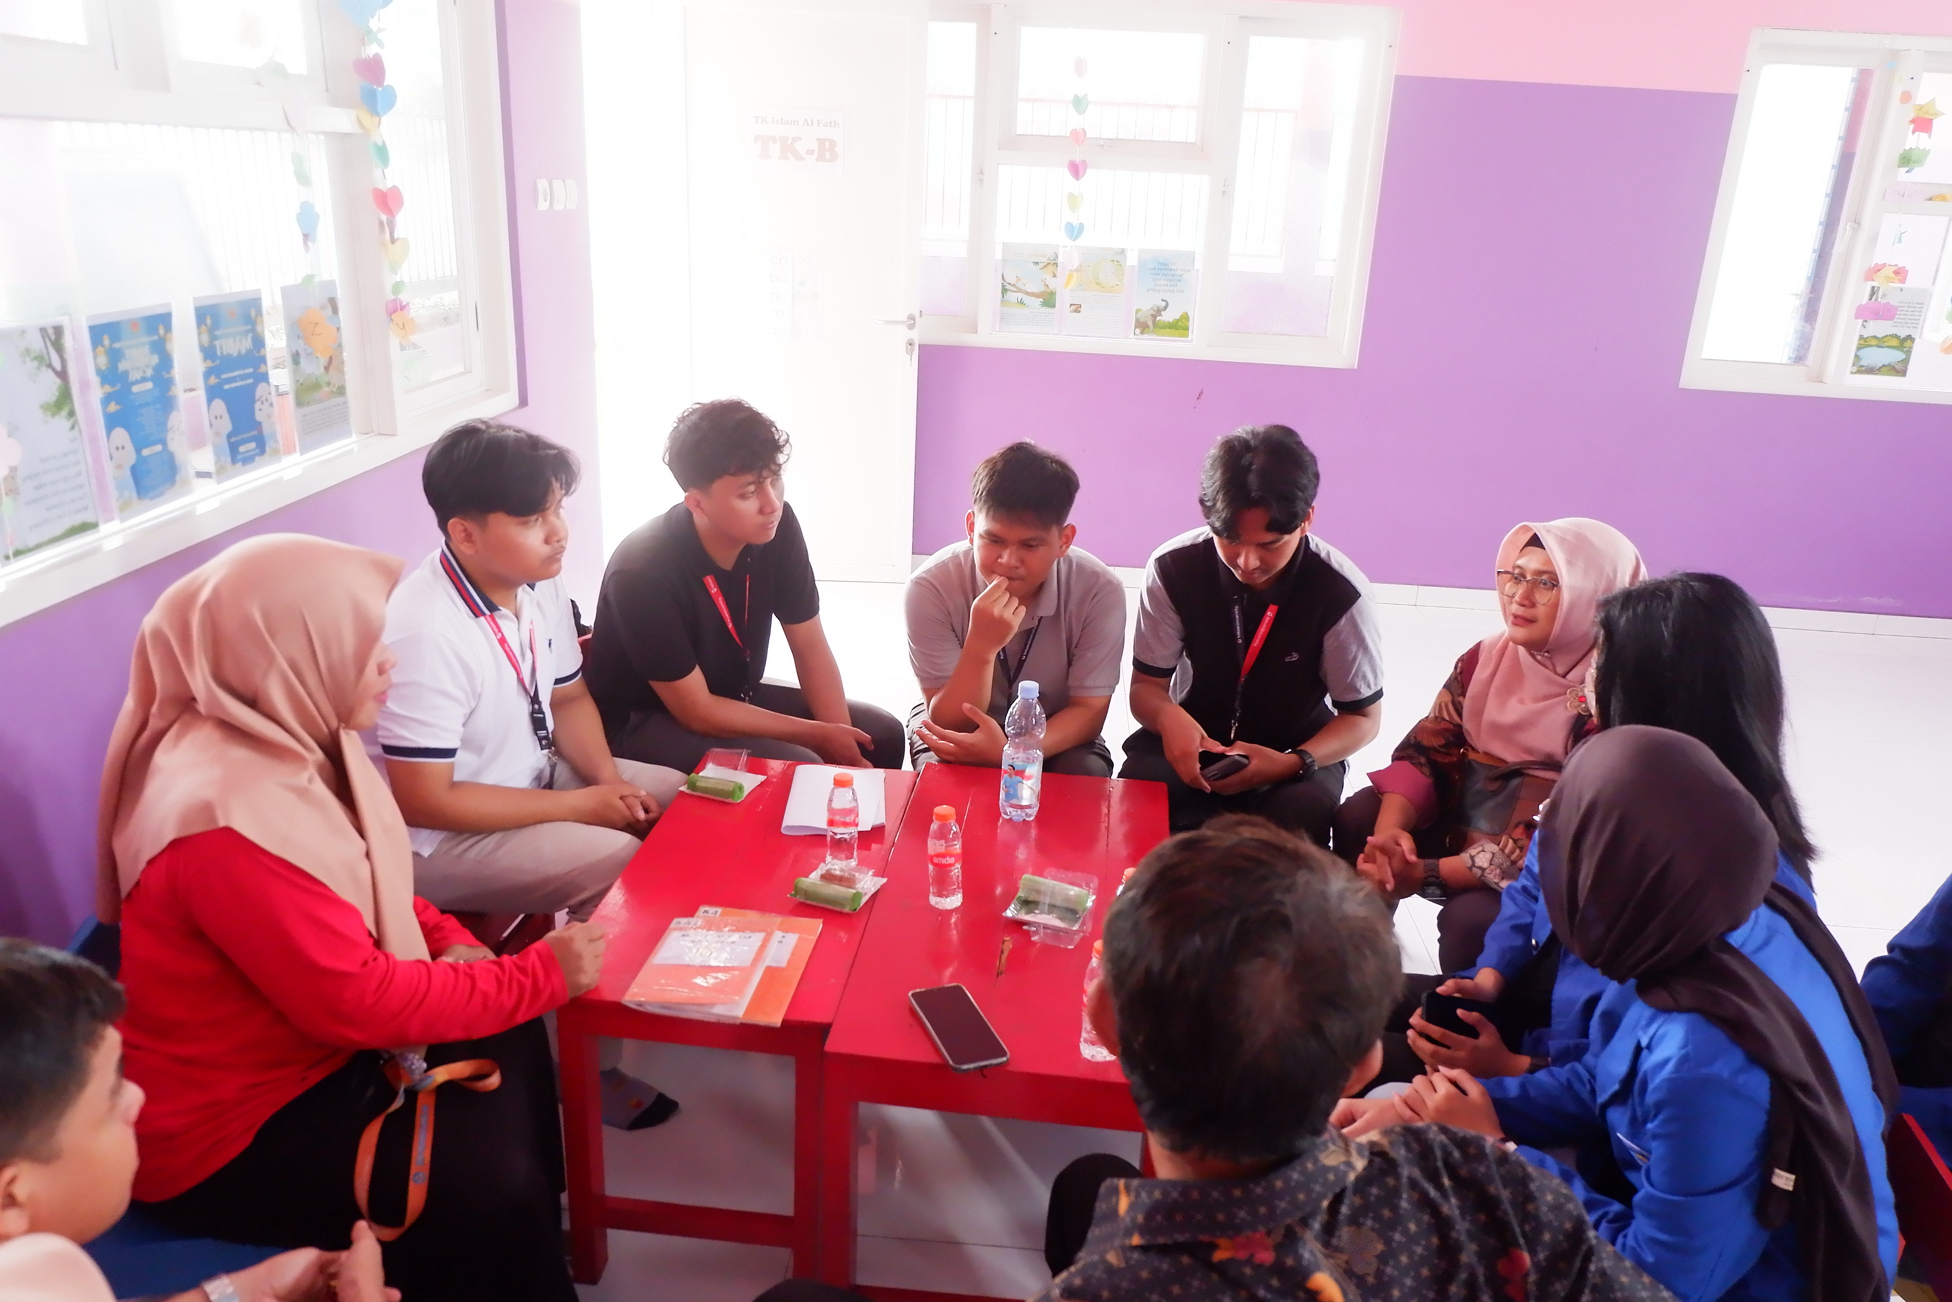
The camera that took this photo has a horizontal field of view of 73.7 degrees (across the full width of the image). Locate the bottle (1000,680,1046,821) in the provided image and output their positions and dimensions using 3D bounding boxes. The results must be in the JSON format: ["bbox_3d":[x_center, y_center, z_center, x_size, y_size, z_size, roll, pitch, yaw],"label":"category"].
[{"bbox_3d":[0.077,0.164,2.132,0.068,0.236,0.068,4,20,3],"label":"bottle"}]

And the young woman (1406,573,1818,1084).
[{"bbox_3d":[0.897,0.420,1.904,0.690,1.070,0.500,2,20,-1],"label":"young woman"}]

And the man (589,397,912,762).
[{"bbox_3d":[-0.488,0.025,2.692,0.740,1.140,0.550,18,25,35],"label":"man"}]

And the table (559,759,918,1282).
[{"bbox_3d":[-0.362,0.570,2.182,0.404,0.480,0.785,4,20,4],"label":"table"}]

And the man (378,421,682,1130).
[{"bbox_3d":[-0.761,0.160,2.272,0.720,1.150,0.520,12,22,25],"label":"man"}]

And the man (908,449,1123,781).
[{"bbox_3d":[0.097,0.092,2.649,0.500,1.100,0.740,3,20,1],"label":"man"}]

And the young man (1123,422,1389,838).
[{"bbox_3d":[0.518,0.111,2.580,0.530,1.150,0.750,8,21,14],"label":"young man"}]

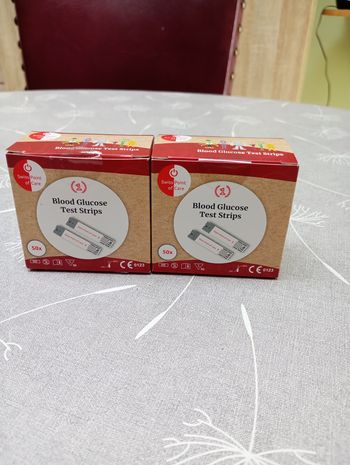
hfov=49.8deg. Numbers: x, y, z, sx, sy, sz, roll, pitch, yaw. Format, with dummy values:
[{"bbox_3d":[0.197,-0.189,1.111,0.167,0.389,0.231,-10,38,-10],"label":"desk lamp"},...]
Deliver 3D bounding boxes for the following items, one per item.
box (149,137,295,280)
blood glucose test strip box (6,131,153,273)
[{"bbox_3d":[0.023,-0.014,0.206,0.068,0.066,0.038,3,31,1],"label":"box"},{"bbox_3d":[-0.046,-0.017,0.208,0.068,0.066,0.038,2,31,-1],"label":"blood glucose test strip box"}]

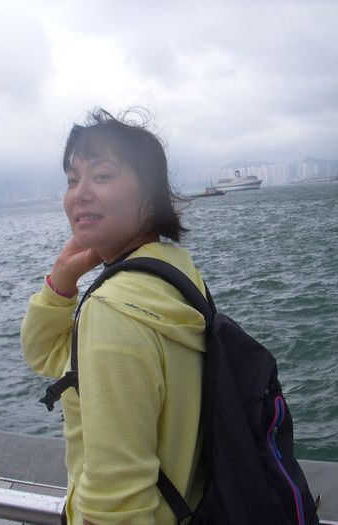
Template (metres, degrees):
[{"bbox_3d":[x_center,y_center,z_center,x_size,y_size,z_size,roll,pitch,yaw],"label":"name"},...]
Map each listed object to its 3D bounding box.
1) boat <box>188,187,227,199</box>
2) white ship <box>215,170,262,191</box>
[{"bbox_3d":[29.290,-53.080,580.000,27.000,6.800,7.000,-3,5,18],"label":"boat"},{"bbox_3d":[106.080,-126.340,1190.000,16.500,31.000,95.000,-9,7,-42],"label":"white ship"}]

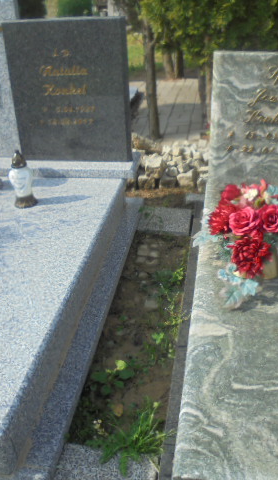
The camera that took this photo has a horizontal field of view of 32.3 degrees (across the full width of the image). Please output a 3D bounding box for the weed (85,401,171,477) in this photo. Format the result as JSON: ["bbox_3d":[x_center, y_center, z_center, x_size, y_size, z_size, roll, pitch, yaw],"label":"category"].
[{"bbox_3d":[-0.021,0.560,1.372,0.220,0.130,0.200,3,30,9],"label":"weed"}]

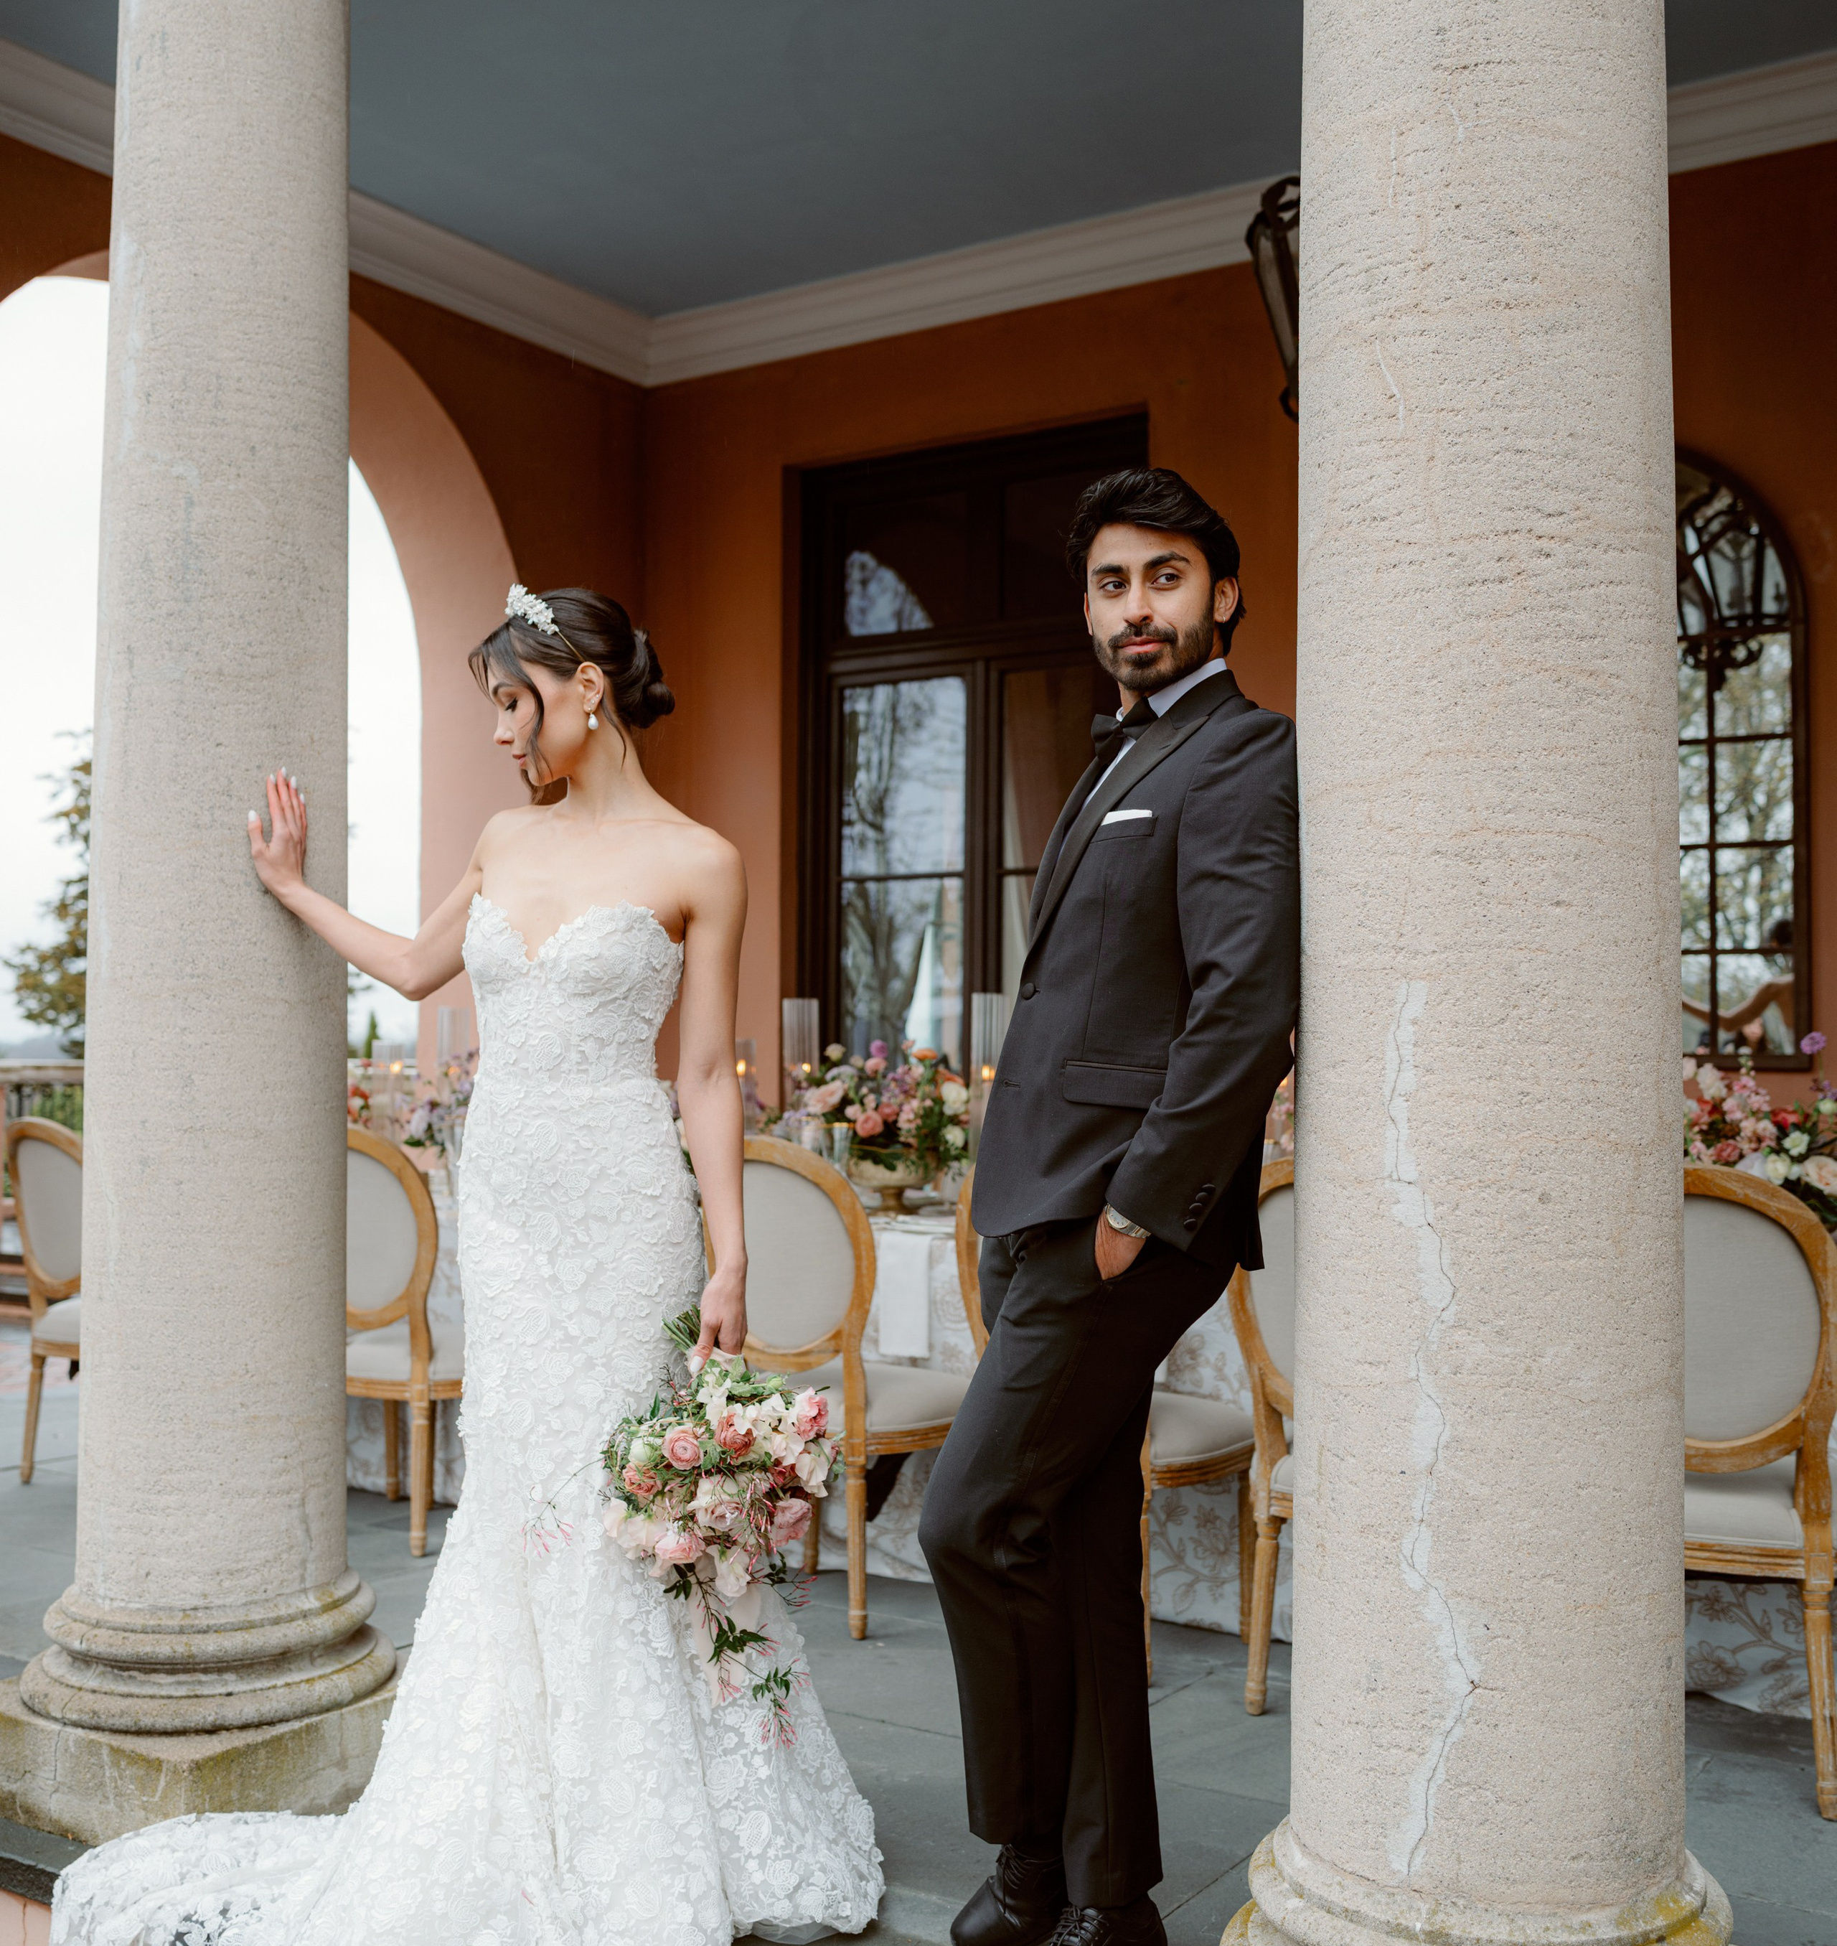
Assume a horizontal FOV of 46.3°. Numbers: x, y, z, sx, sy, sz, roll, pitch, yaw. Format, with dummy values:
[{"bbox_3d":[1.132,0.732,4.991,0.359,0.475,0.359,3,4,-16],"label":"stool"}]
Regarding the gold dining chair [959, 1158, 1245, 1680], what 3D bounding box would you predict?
[{"bbox_3d":[0.349,0.797,4.045,0.510,0.955,0.540,-1,-2,32],"label":"gold dining chair"}]

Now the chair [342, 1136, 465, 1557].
[{"bbox_3d":[-1.171,0.822,5.010,0.510,0.955,0.540,-1,-2,32],"label":"chair"}]

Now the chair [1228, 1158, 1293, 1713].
[{"bbox_3d":[0.834,0.788,3.737,0.510,0.955,0.540,-1,-2,32],"label":"chair"}]

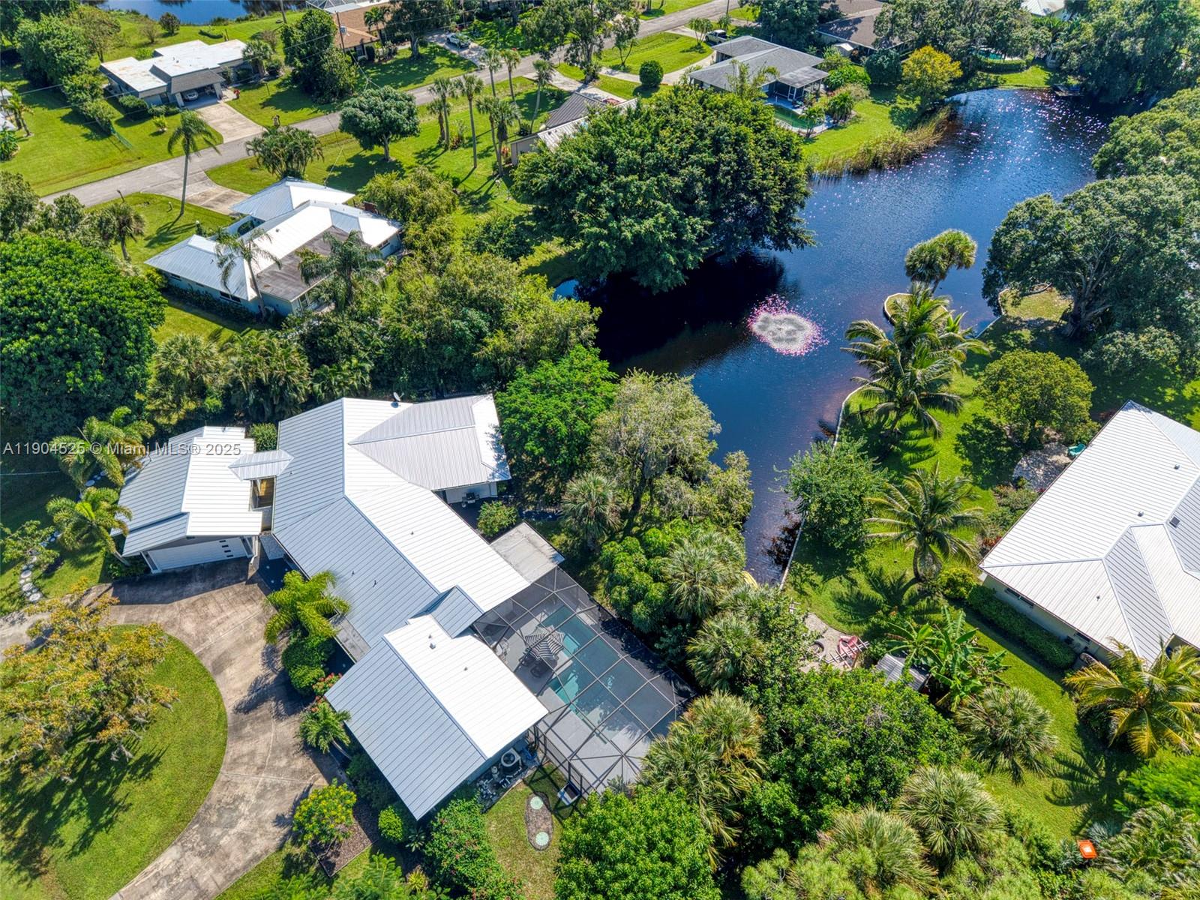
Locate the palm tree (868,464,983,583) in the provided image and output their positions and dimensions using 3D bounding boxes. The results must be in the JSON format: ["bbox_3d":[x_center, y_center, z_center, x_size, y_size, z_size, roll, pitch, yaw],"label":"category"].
[{"bbox_3d":[21.726,5.695,56.073,7.300,6.800,6.800,2,44,0],"label":"palm tree"}]

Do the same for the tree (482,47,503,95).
[{"bbox_3d":[-13.227,-45.661,104.786,2.700,9.100,2.700,2,44,0],"label":"tree"}]

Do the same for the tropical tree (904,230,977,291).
[{"bbox_3d":[31.348,-16.270,79.194,5.800,7.600,4.200,2,44,0],"label":"tropical tree"}]

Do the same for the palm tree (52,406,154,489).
[{"bbox_3d":[-34.942,0.713,59.446,6.000,6.600,5.500,2,44,0],"label":"palm tree"}]

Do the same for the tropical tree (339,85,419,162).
[{"bbox_3d":[-25.959,-38.457,98.926,9.100,8.300,9.000,2,44,0],"label":"tropical tree"}]

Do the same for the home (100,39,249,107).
[{"bbox_3d":[-55.885,-51.830,113.698,17.900,3.900,14.700,-32,53,-30],"label":"home"}]

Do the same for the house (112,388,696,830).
[{"bbox_3d":[-12.850,6.725,54.676,27.000,4.900,39.600,-33,54,-29],"label":"house"}]

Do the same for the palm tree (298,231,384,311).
[{"bbox_3d":[-22.775,-15.387,74.065,7.200,8.540,7.200,1,45,0],"label":"palm tree"}]

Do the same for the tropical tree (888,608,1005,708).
[{"bbox_3d":[20.459,12.563,48.935,6.300,4.200,4.800,2,44,0],"label":"tropical tree"}]

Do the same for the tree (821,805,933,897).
[{"bbox_3d":[12.959,19.680,39.325,4.900,7.000,4.700,2,44,0],"label":"tree"}]

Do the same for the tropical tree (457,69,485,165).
[{"bbox_3d":[-14.411,-37.137,94.212,3.100,10.840,3.100,1,45,0],"label":"tropical tree"}]

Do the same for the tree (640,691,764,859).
[{"bbox_3d":[5.361,16.613,44.189,6.400,6.900,7.200,2,44,0],"label":"tree"}]

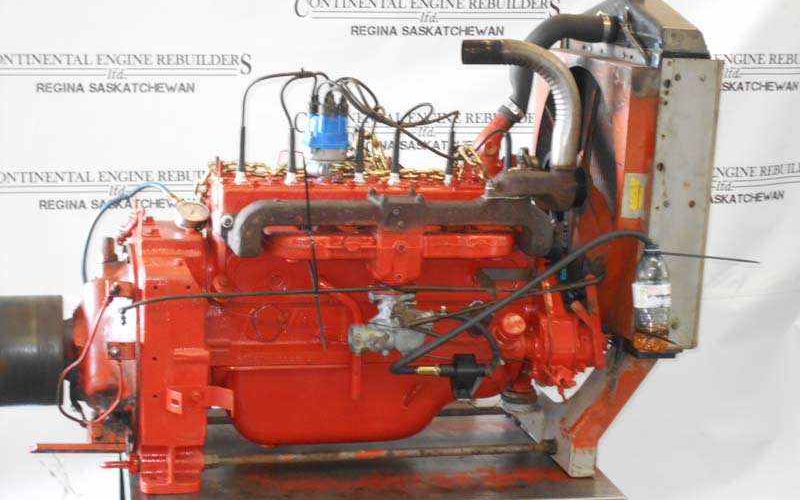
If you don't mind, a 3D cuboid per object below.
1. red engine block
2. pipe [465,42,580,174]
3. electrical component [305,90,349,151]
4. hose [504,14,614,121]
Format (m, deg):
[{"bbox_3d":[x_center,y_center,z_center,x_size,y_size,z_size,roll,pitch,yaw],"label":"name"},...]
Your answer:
[{"bbox_3d":[-0.137,0.122,2.926,0.965,0.545,0.470,0,11,-11],"label":"red engine block"},{"bbox_3d":[0.221,-0.265,2.744,0.212,0.234,0.048,2,11,1],"label":"pipe"},{"bbox_3d":[-0.140,-0.248,2.863,0.080,0.108,0.080,0,11,-11],"label":"electrical component"},{"bbox_3d":[0.308,-0.354,2.922,0.208,0.203,0.058,0,11,-11],"label":"hose"}]

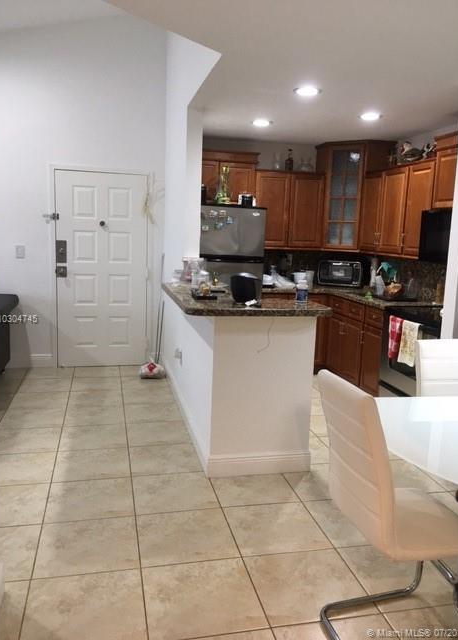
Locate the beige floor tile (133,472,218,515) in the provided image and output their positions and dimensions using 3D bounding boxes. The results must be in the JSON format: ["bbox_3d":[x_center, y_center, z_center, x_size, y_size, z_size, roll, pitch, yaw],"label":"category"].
[{"bbox_3d":[-0.315,0.987,3.065,0.455,0.010,0.451,-1,9,-13],"label":"beige floor tile"}]

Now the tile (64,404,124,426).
[{"bbox_3d":[-1.066,0.769,4.275,0.452,0.014,0.452,0,9,-13],"label":"tile"}]

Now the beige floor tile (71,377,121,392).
[{"bbox_3d":[-1.270,0.623,5.154,0.452,0.014,0.452,0,9,-13],"label":"beige floor tile"}]

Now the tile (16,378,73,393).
[{"bbox_3d":[-1.703,0.627,5.029,0.450,0.012,0.450,0,9,-13],"label":"tile"}]

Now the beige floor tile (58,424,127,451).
[{"bbox_3d":[-0.950,0.832,3.795,0.446,0.010,0.446,0,9,-13],"label":"beige floor tile"}]

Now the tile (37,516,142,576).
[{"bbox_3d":[-0.655,1.056,2.510,0.450,0.012,0.450,0,9,-13],"label":"tile"}]

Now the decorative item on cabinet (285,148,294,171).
[{"bbox_3d":[0.606,-1.604,5.409,0.080,0.230,0.080,-1,9,-13],"label":"decorative item on cabinet"}]

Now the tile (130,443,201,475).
[{"bbox_3d":[-0.415,0.913,3.500,0.455,0.010,0.451,-1,9,-13],"label":"tile"}]

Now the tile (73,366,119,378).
[{"bbox_3d":[-1.361,0.553,5.568,0.450,0.012,0.450,0,9,-13],"label":"tile"}]

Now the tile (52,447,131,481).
[{"bbox_3d":[-0.857,0.912,3.384,0.450,0.012,0.450,0,9,-13],"label":"tile"}]

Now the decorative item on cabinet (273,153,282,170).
[{"bbox_3d":[0.521,-1.676,5.728,0.080,0.190,0.080,0,9,-13],"label":"decorative item on cabinet"}]

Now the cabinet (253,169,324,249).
[{"bbox_3d":[0.637,-1.185,5.842,0.780,0.815,0.328,0,9,-13],"label":"cabinet"}]

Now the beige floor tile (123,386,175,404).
[{"bbox_3d":[-0.710,0.687,4.766,0.446,0.010,0.446,0,9,-13],"label":"beige floor tile"}]

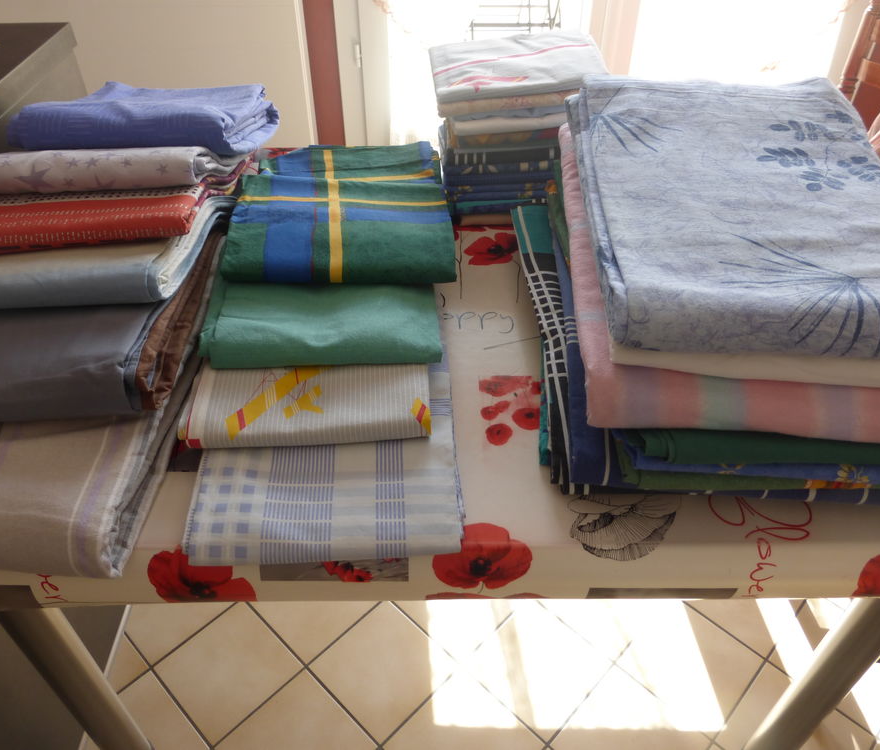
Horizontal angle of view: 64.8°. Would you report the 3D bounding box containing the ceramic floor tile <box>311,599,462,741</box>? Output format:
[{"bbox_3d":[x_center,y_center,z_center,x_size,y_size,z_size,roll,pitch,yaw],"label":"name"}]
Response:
[{"bbox_3d":[-0.108,0.564,1.339,0.203,0.009,0.203,32,50,32],"label":"ceramic floor tile"}]

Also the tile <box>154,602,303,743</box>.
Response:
[{"bbox_3d":[-0.405,0.566,1.335,0.203,0.009,0.203,32,50,32],"label":"tile"}]

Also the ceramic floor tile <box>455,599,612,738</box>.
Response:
[{"bbox_3d":[0.189,0.561,1.343,0.203,0.009,0.203,32,50,32],"label":"ceramic floor tile"}]

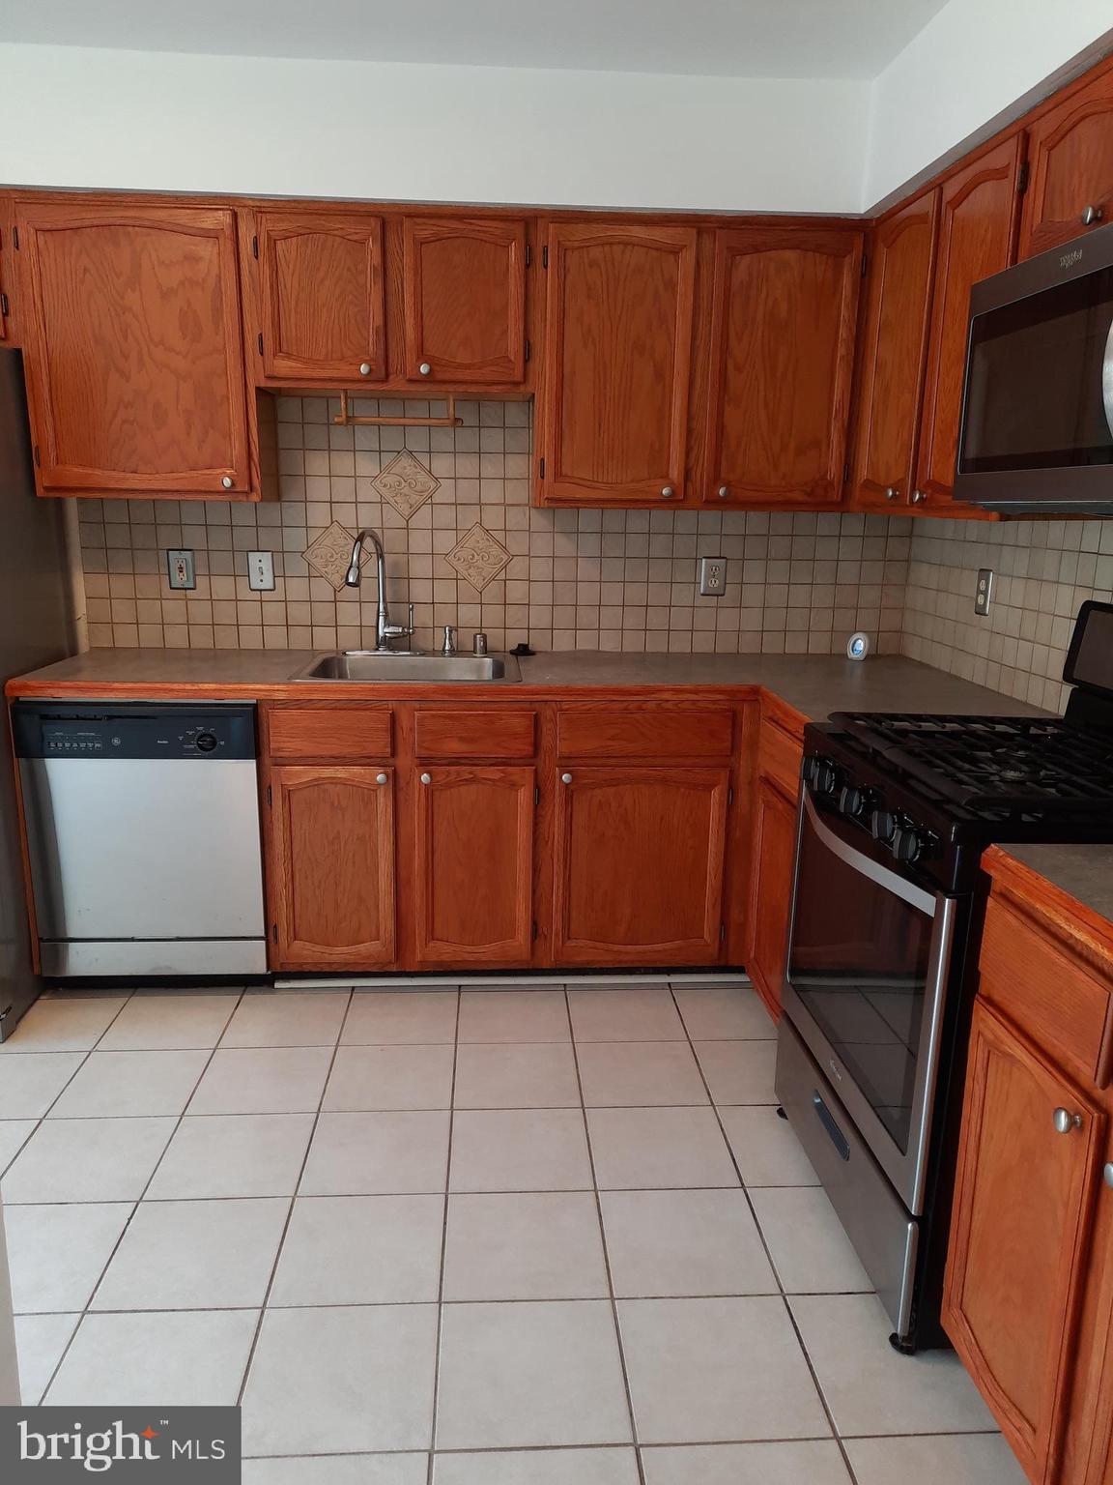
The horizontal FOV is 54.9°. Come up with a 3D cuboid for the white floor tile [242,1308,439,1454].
[{"bbox_3d":[-0.350,1.035,1.747,0.303,0.010,0.302,0,13,-4],"label":"white floor tile"}]

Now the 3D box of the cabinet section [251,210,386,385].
[{"bbox_3d":[-0.640,-1.219,3.013,0.350,0.440,0.310,0,13,-4],"label":"cabinet section"}]

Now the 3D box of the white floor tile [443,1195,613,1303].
[{"bbox_3d":[-0.060,0.967,2.066,0.303,0.010,0.302,0,13,-4],"label":"white floor tile"}]

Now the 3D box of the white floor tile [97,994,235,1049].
[{"bbox_3d":[-1.041,0.760,2.905,0.303,0.010,0.302,0,13,-4],"label":"white floor tile"}]

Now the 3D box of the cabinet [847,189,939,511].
[{"bbox_3d":[1.003,-0.976,2.773,0.320,0.745,0.485,0,13,-4],"label":"cabinet"}]

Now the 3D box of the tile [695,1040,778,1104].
[{"bbox_3d":[0.514,0.826,2.679,0.301,0.010,0.301,0,13,-4],"label":"tile"}]

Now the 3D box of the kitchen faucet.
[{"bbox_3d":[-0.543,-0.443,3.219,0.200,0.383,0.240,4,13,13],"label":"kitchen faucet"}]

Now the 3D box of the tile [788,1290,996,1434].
[{"bbox_3d":[0.570,1.026,1.784,0.301,0.010,0.301,0,13,-4],"label":"tile"}]

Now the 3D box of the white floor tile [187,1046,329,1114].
[{"bbox_3d":[-0.711,0.823,2.609,0.303,0.010,0.300,0,13,-4],"label":"white floor tile"}]

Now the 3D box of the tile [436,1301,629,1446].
[{"bbox_3d":[-0.041,1.033,1.761,0.303,0.010,0.300,0,13,-4],"label":"tile"}]

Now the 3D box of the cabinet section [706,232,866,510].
[{"bbox_3d":[0.619,-1.065,3.126,0.442,0.740,0.310,0,13,-4],"label":"cabinet section"}]

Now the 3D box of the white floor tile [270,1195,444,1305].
[{"bbox_3d":[-0.368,0.966,2.046,0.303,0.010,0.302,0,13,-4],"label":"white floor tile"}]

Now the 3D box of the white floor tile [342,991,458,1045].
[{"bbox_3d":[-0.422,0.755,2.924,0.303,0.010,0.300,0,13,-4],"label":"white floor tile"}]

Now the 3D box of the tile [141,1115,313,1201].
[{"bbox_3d":[-0.693,0.893,2.313,0.303,0.010,0.300,0,13,-4],"label":"tile"}]

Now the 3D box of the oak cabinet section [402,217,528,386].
[{"bbox_3d":[-0.256,-1.217,3.037,0.340,0.440,0.310,0,13,-4],"label":"oak cabinet section"}]

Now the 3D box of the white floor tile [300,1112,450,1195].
[{"bbox_3d":[-0.387,0.898,2.345,0.303,0.010,0.302,0,13,-4],"label":"white floor tile"}]

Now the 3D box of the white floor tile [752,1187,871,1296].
[{"bbox_3d":[0.555,0.965,2.095,0.303,0.010,0.300,0,13,-4],"label":"white floor tile"}]

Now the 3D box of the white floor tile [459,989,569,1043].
[{"bbox_3d":[-0.115,0.756,2.943,0.303,0.010,0.300,0,13,-4],"label":"white floor tile"}]

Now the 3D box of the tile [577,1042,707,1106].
[{"bbox_3d":[0.211,0.826,2.667,0.303,0.010,0.300,0,13,-4],"label":"tile"}]

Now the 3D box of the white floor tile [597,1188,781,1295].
[{"bbox_3d":[0.246,0.958,2.063,0.301,0.010,0.301,0,13,-4],"label":"white floor tile"}]

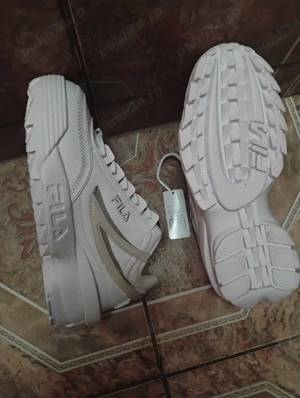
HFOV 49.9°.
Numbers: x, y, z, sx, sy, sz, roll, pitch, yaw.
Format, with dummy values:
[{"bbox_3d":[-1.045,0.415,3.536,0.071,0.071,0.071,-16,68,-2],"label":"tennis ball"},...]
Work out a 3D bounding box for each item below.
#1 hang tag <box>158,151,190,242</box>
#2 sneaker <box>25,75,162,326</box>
[{"bbox_3d":[0.030,-0.004,0.402,0.032,0.012,0.110,-7,75,-1],"label":"hang tag"},{"bbox_3d":[-0.066,-0.013,0.359,0.121,0.098,0.277,-9,80,-14],"label":"sneaker"}]

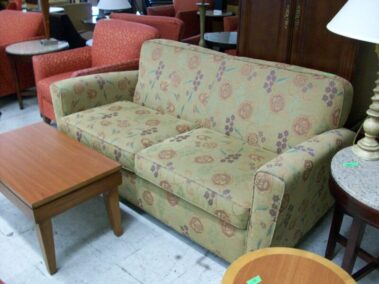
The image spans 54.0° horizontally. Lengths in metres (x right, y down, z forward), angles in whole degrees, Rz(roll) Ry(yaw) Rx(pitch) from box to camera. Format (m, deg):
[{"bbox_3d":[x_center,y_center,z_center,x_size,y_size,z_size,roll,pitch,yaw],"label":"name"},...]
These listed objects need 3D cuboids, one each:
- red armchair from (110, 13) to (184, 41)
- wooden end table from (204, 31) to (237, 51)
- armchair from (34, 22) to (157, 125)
[{"bbox_3d":[-0.253,-1.113,4.527,0.890,0.880,0.860,15,30,26],"label":"red armchair"},{"bbox_3d":[0.507,-0.938,4.483,0.680,0.620,0.680,1,27,0],"label":"wooden end table"},{"bbox_3d":[-0.875,-0.611,3.527,0.870,0.880,0.860,22,34,36],"label":"armchair"}]

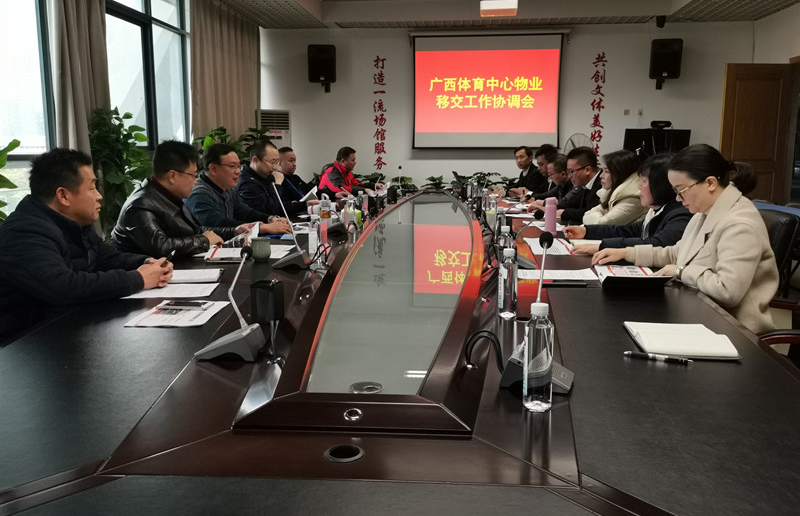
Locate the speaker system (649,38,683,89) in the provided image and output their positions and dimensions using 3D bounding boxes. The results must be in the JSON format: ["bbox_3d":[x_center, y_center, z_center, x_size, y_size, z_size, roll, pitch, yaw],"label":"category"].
[{"bbox_3d":[3.484,-2.566,8.795,0.370,0.560,0.310,2,17,10],"label":"speaker system"}]

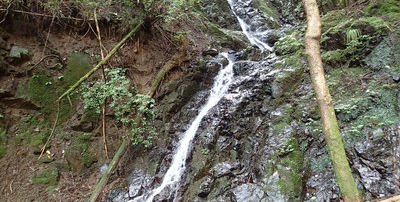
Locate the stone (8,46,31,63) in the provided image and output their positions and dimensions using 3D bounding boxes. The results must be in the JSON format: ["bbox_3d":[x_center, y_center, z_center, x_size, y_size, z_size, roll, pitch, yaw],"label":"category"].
[{"bbox_3d":[-3.490,-0.895,5.600,0.321,0.272,0.320,3,-9,-20],"label":"stone"}]

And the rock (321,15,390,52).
[{"bbox_3d":[3.512,-1.514,6.700,1.423,0.651,0.900,-3,-9,20],"label":"rock"}]

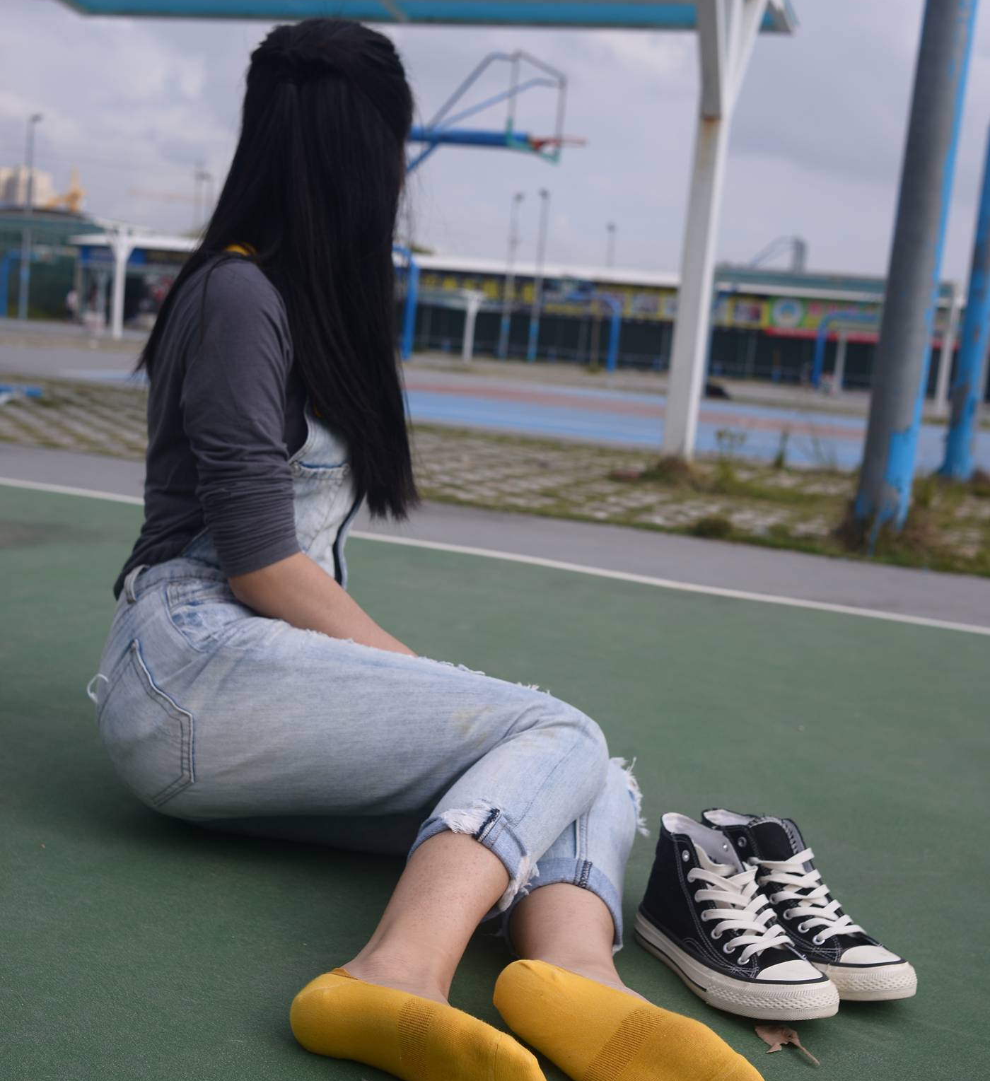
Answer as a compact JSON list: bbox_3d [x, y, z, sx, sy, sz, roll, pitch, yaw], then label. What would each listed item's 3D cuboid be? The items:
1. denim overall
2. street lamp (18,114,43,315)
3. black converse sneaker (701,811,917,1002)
[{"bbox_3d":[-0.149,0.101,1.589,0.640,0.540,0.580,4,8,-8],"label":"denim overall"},{"bbox_3d":[-20.200,-14.092,62.643,0.600,9.000,0.400,5,8,0],"label":"street lamp"},{"bbox_3d":[0.324,0.365,1.468,0.245,0.135,0.092,12,10,41],"label":"black converse sneaker"}]

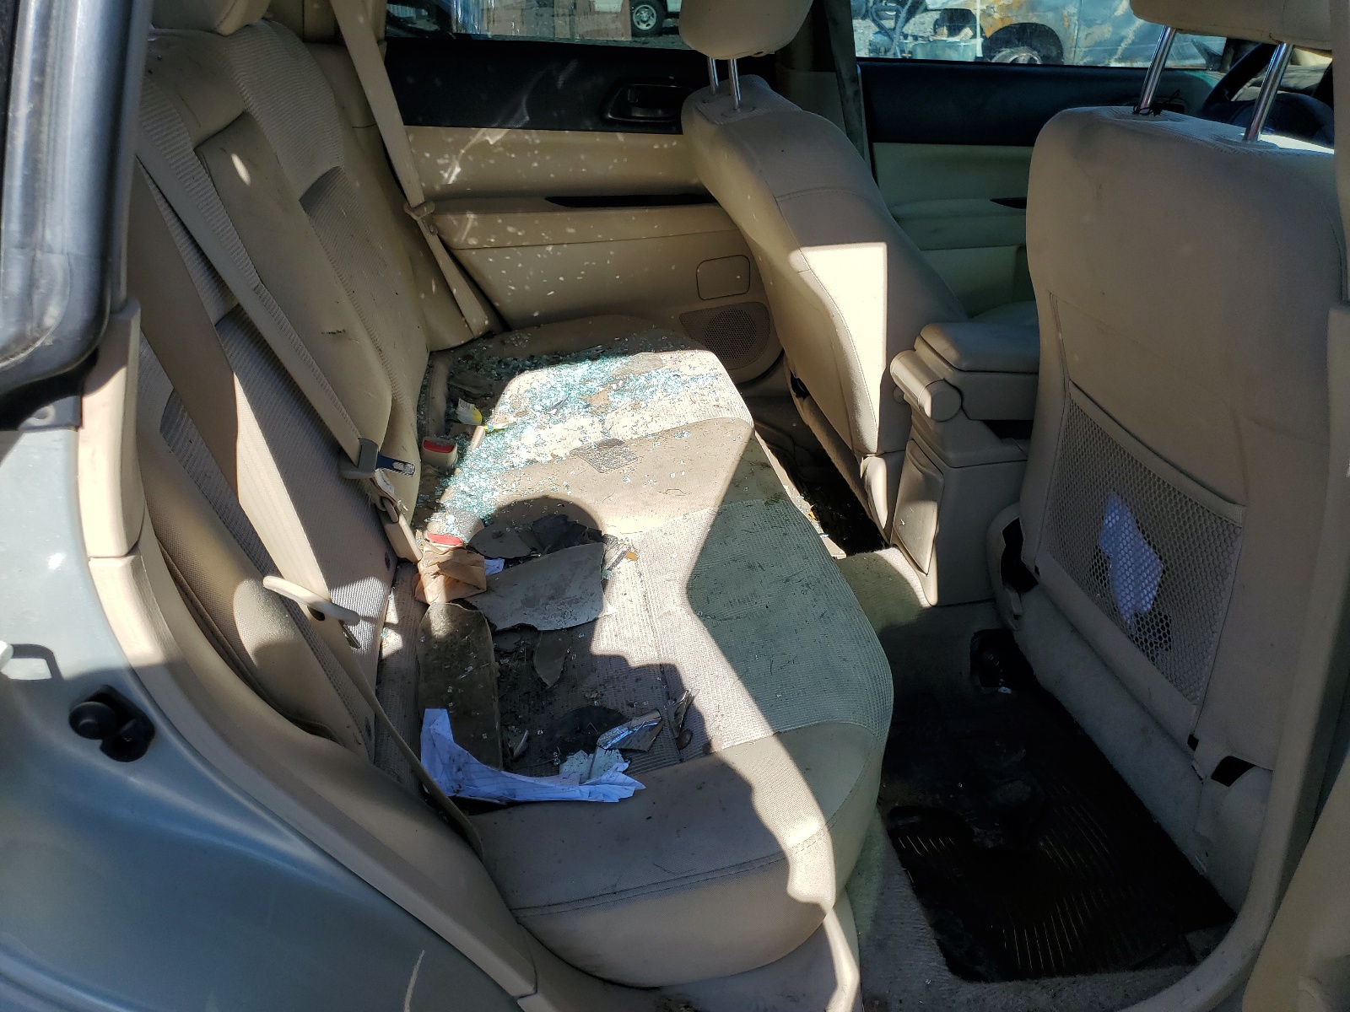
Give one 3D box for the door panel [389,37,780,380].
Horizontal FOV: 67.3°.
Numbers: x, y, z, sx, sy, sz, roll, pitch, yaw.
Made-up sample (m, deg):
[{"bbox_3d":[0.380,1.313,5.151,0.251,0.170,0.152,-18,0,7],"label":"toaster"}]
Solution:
[{"bbox_3d":[-0.136,-0.501,1.835,0.705,0.620,0.090,-4,30,-10],"label":"door panel"}]

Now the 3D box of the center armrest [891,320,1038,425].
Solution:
[{"bbox_3d":[0.443,-0.184,1.337,0.290,0.100,0.140,-4,30,-10],"label":"center armrest"}]

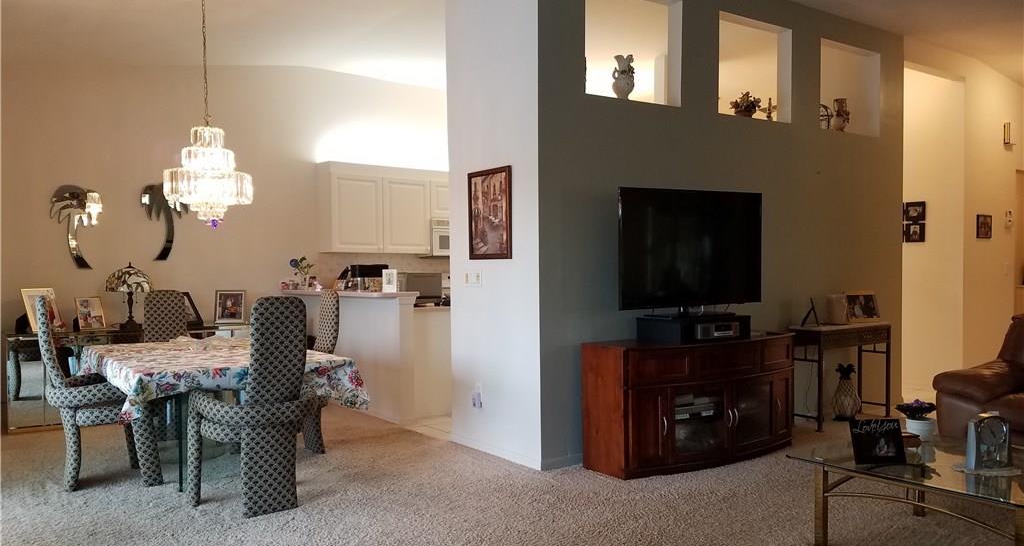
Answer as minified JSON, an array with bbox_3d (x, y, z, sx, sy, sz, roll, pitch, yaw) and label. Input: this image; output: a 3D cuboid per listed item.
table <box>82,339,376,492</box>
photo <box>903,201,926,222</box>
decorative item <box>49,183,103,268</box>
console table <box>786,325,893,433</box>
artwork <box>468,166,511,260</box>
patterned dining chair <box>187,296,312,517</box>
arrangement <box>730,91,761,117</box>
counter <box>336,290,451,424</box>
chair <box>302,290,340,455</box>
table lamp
[{"bbox_3d":[-1.827,0.855,4.745,1.180,0.770,1.880,-1,1,-34],"label":"table"},{"bbox_3d":[4.098,-0.619,7.828,0.025,0.195,0.210,-1,1,-35],"label":"photo"},{"bbox_3d":[-3.708,-0.392,6.549,0.390,0.715,0.030,-1,1,-34],"label":"decorative item"},{"bbox_3d":[2.628,0.810,6.162,1.000,0.760,0.350,-1,1,-34],"label":"console table"},{"bbox_3d":[-0.137,-0.390,5.133,0.030,0.600,0.525,-1,1,-37],"label":"artwork"},{"bbox_3d":[-1.344,0.683,4.135,0.640,1.120,0.600,-1,1,-34],"label":"patterned dining chair"},{"bbox_3d":[1.789,-1.282,5.893,0.230,0.217,0.190,-1,1,-35],"label":"arrangement"},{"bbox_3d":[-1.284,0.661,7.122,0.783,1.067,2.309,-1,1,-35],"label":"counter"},{"bbox_3d":[-1.494,0.669,5.147,0.616,1.103,0.558,-1,1,-35],"label":"chair"},{"bbox_3d":[-3.220,0.173,6.465,0.370,0.590,0.370,-1,1,-34],"label":"table lamp"}]

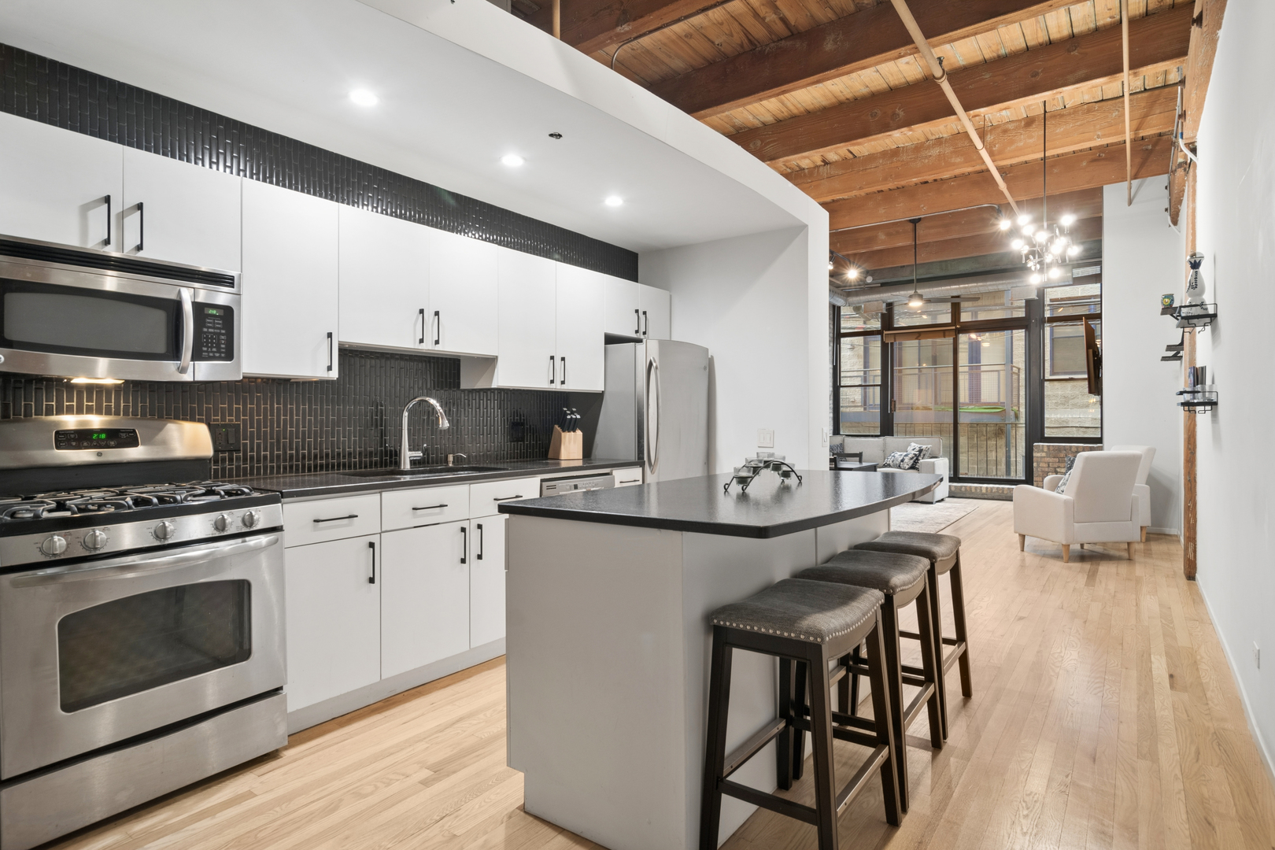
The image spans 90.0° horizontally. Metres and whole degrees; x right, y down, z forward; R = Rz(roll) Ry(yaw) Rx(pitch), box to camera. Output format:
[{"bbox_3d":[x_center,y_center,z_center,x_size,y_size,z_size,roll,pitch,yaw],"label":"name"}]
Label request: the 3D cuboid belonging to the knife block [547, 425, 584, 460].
[{"bbox_3d":[-0.473,0.112,4.197,0.160,0.218,0.170,-1,1,-36],"label":"knife block"}]

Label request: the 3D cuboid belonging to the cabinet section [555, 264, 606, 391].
[{"bbox_3d":[-0.487,-0.613,4.165,0.330,0.776,0.448,1,1,38],"label":"cabinet section"}]

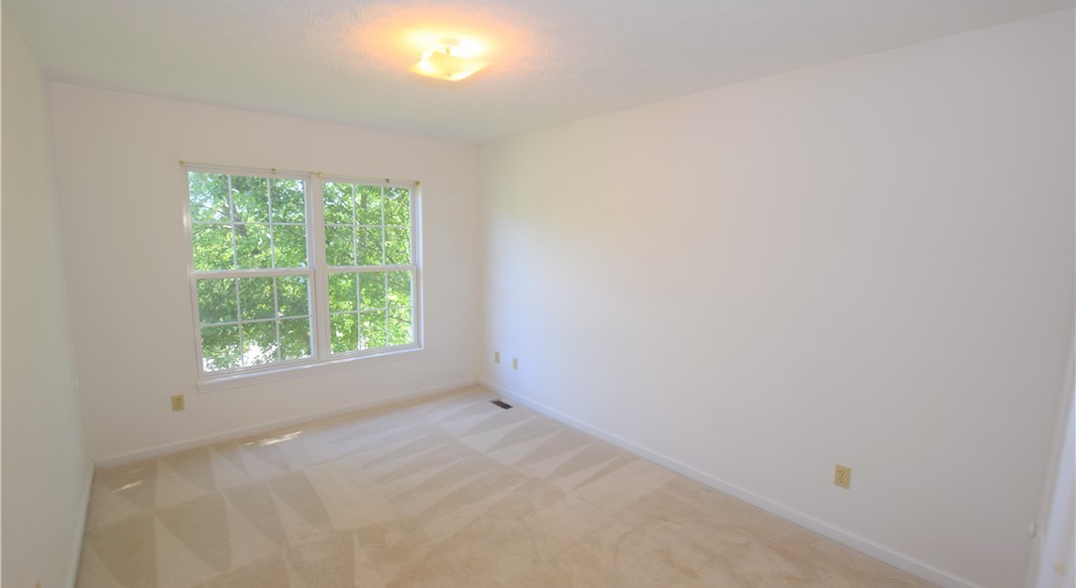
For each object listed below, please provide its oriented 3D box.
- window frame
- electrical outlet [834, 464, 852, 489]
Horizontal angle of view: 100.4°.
[{"bbox_3d":[-1.798,-0.192,3.742,1.719,1.517,0.100,-6,10,-41],"label":"window frame"},{"bbox_3d":[1.592,0.955,2.340,0.010,0.115,0.071,-6,10,-41],"label":"electrical outlet"}]

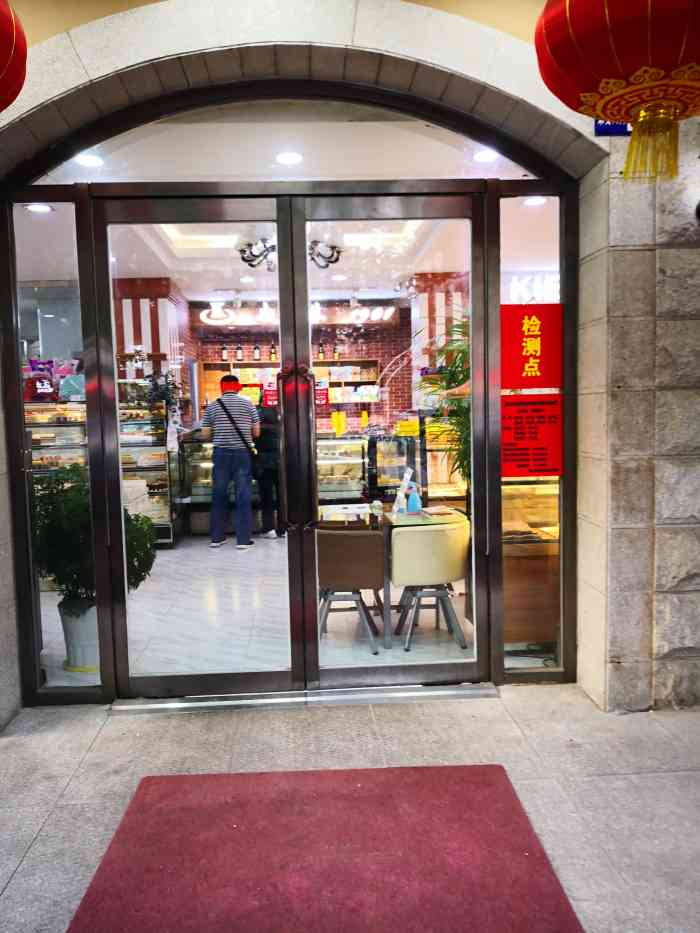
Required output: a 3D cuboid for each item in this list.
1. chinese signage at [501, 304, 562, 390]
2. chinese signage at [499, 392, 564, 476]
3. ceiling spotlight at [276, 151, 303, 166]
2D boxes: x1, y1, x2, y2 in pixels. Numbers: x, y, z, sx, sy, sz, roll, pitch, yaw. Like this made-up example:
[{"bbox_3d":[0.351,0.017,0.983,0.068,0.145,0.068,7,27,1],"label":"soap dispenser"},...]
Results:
[{"bbox_3d":[0.896,-0.589,3.595,0.308,0.425,0.010,-2,5,-2],"label":"chinese signage"},{"bbox_3d":[0.905,-0.152,3.629,0.308,0.415,0.010,-2,5,-2],"label":"chinese signage"},{"bbox_3d":[-0.355,-1.806,4.269,0.150,0.050,0.150,-2,5,-2],"label":"ceiling spotlight"}]

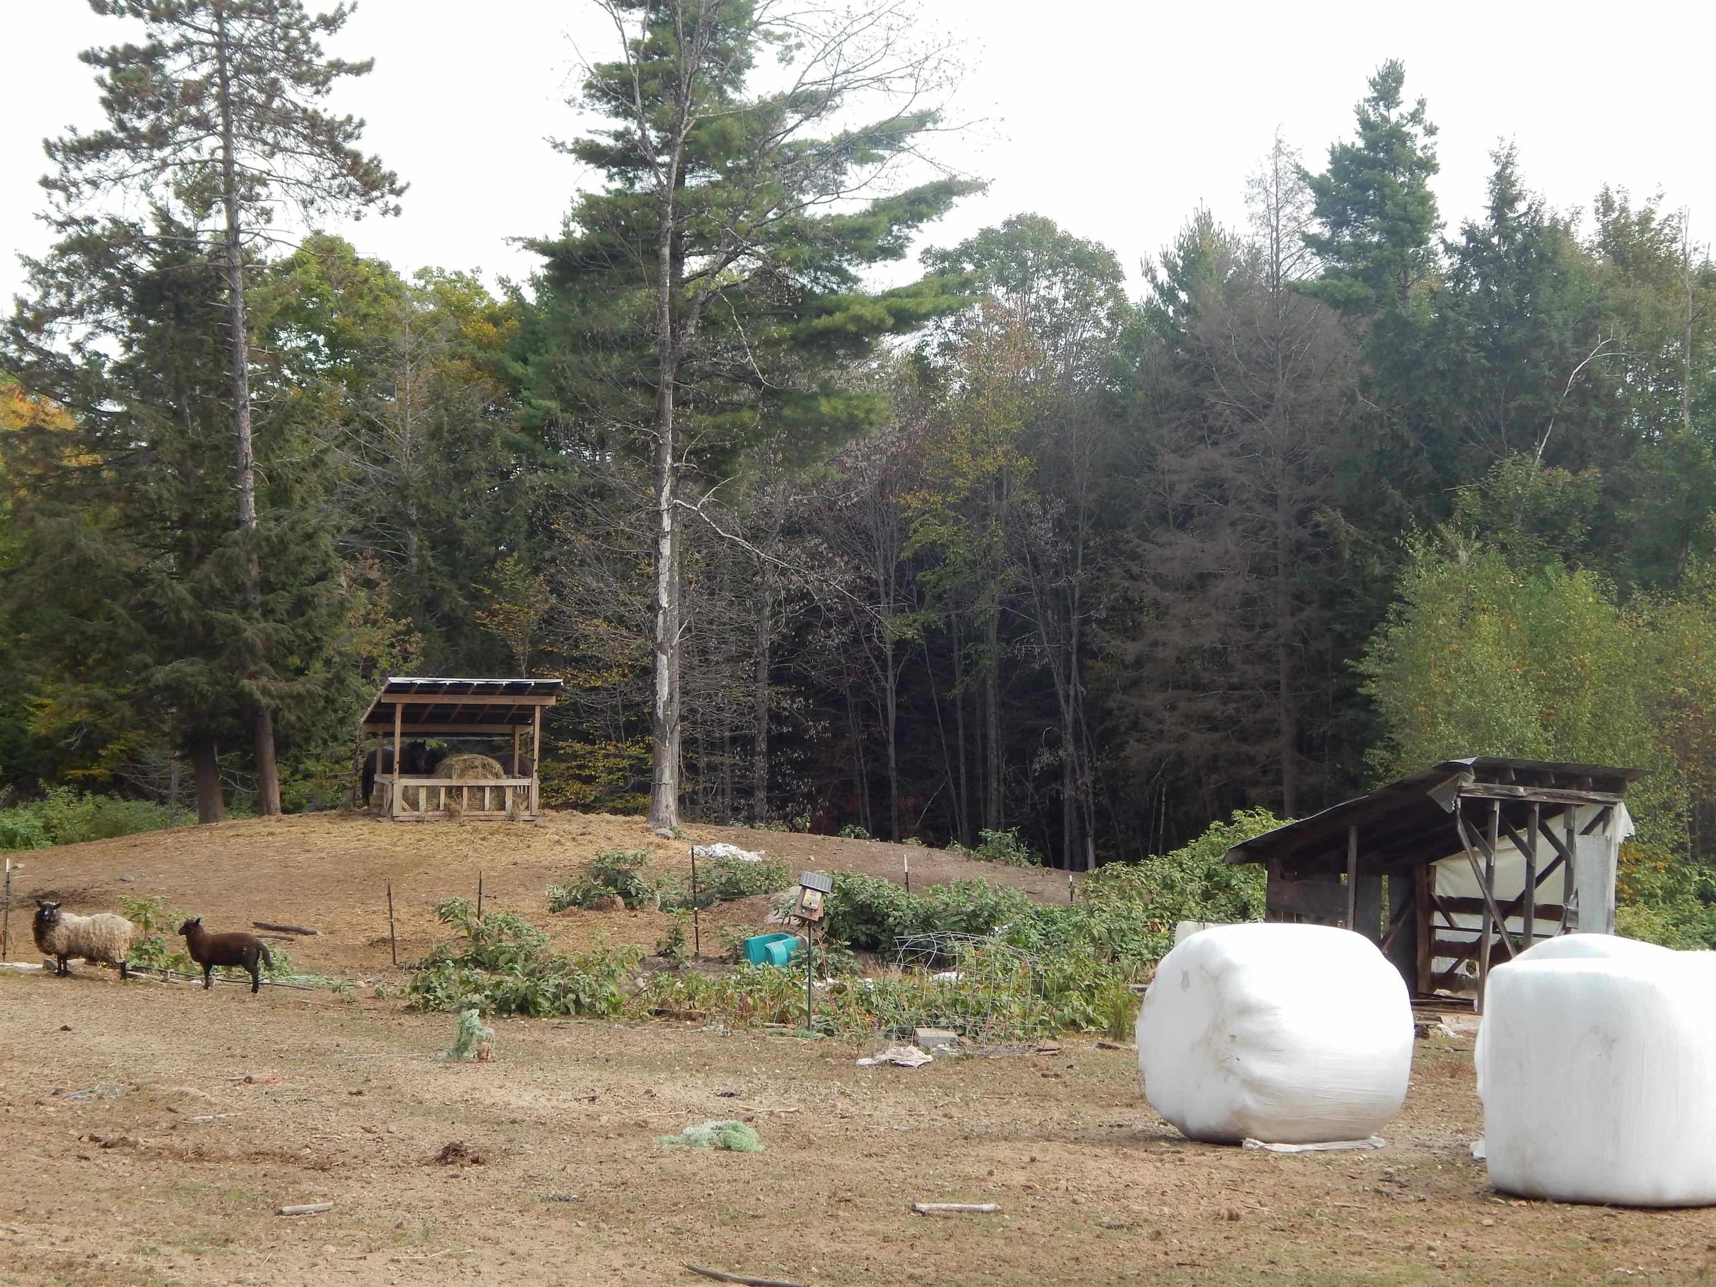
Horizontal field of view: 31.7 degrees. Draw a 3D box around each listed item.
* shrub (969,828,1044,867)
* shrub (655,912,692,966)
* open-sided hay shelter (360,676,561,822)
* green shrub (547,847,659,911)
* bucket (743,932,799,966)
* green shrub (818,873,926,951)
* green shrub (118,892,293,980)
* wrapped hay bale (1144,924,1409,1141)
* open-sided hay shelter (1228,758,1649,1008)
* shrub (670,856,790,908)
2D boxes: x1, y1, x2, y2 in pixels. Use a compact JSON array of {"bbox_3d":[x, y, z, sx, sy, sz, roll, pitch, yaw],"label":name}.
[{"bbox_3d":[2.356,3.242,48.000,1.120,0.652,1.000,0,-2,0],"label":"shrub"},{"bbox_3d":[-2.036,3.261,33.300,0.373,0.580,0.400,0,-2,0],"label":"shrub"},{"bbox_3d":[-8.048,2.145,61.000,3.603,2.852,3.000,1,-2,-16],"label":"open-sided hay shelter"},{"bbox_3d":[-3.493,3.231,41.500,1.433,0.814,1.300,0,-2,0],"label":"green shrub"},{"bbox_3d":[-0.941,3.349,33.000,0.600,0.363,0.500,0,-2,0],"label":"bucket"},{"bbox_3d":[0.165,3.192,36.000,1.255,0.897,1.200,0,-2,0],"label":"green shrub"},{"bbox_3d":[-6.957,3.121,32.300,1.631,0.880,1.100,0,-2,0],"label":"green shrub"},{"bbox_3d":[2.437,2.287,17.700,1.220,1.250,1.290,1,-3,-28],"label":"wrapped hay bale"},{"bbox_3d":[5.346,2.183,28.200,2.558,2.242,2.900,2,-3,-40],"label":"open-sided hay shelter"},{"bbox_3d":[-1.778,3.349,42.500,1.625,0.687,1.200,0,-2,0],"label":"shrub"}]

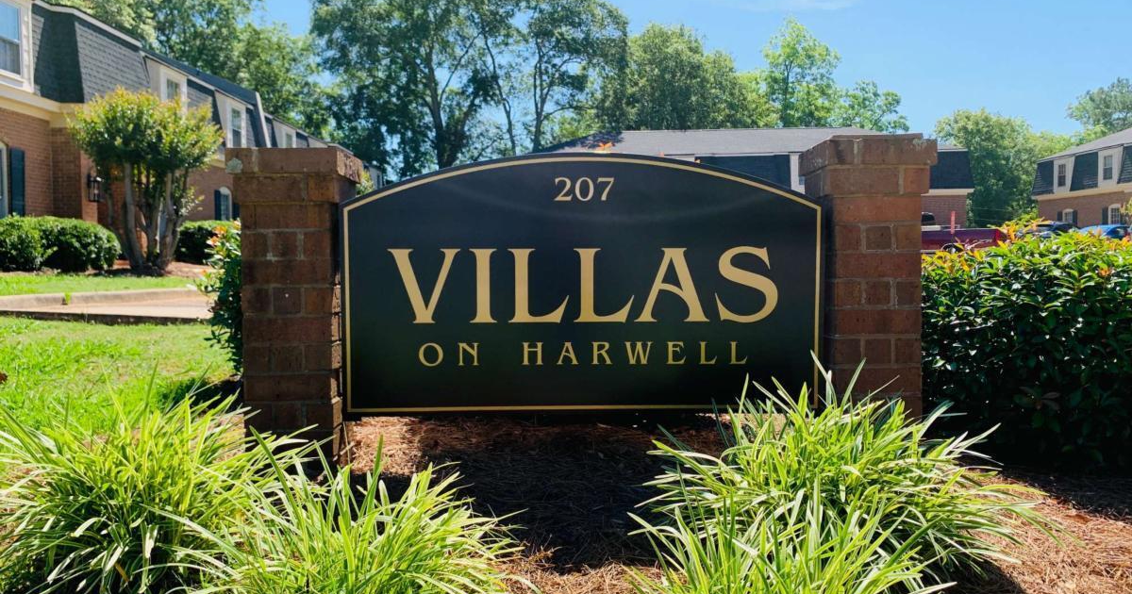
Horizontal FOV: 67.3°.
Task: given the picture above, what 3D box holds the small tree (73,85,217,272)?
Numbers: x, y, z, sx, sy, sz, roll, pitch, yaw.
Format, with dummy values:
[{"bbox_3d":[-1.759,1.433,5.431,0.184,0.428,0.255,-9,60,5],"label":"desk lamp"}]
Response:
[{"bbox_3d":[-7.400,-2.061,14.970,2.665,3.206,2.532,-2,3,-26],"label":"small tree"}]

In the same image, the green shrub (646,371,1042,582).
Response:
[{"bbox_3d":[0.718,0.435,2.196,0.990,0.440,0.850,0,2,18],"label":"green shrub"}]

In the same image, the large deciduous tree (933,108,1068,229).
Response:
[{"bbox_3d":[25.521,-6.619,49.626,8.015,8.661,7.214,1,3,27],"label":"large deciduous tree"}]

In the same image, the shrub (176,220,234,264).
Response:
[{"bbox_3d":[-8.005,-1.233,19.011,1.522,0.968,1.522,0,2,0],"label":"shrub"}]

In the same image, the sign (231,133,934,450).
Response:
[{"bbox_3d":[0.057,0.042,3.144,2.468,1.160,0.385,0,2,0],"label":"sign"}]

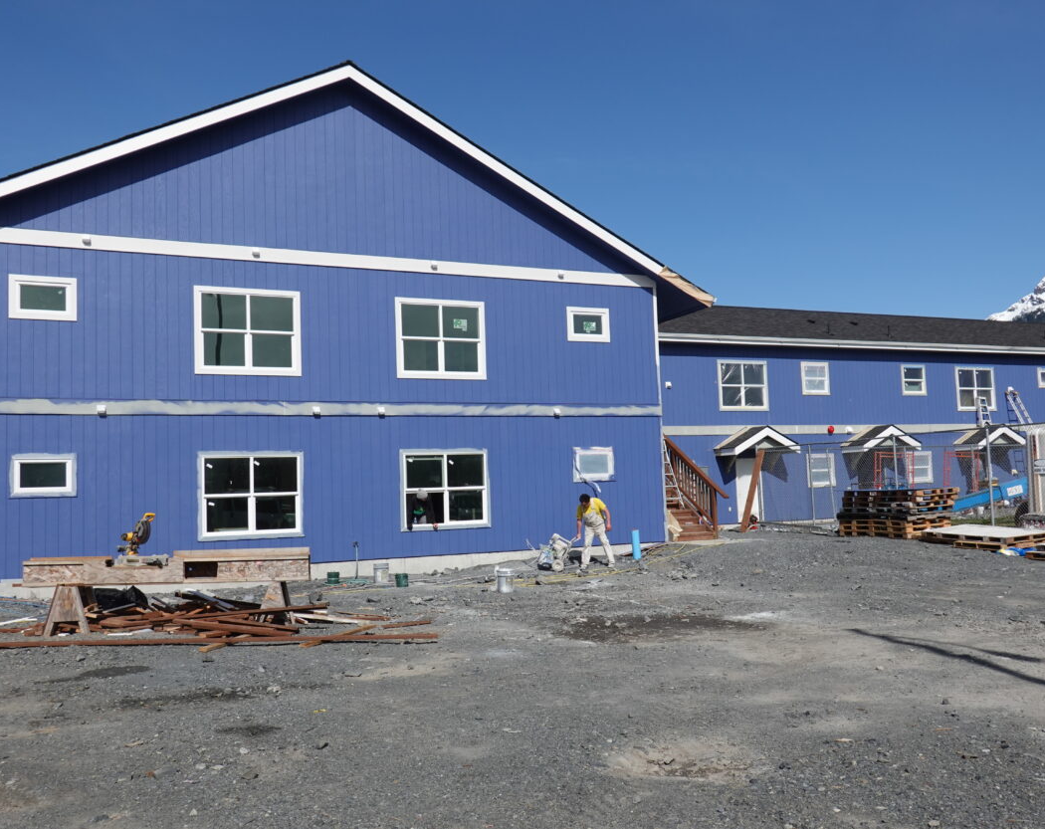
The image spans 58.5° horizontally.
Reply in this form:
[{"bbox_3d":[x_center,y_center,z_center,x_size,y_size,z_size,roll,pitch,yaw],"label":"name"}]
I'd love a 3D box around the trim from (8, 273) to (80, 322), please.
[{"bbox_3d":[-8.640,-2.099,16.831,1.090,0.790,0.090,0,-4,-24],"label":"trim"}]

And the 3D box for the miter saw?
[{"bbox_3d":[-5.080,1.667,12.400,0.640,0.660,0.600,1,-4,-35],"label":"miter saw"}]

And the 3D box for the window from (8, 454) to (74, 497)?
[{"bbox_3d":[-8.539,1.091,16.641,1.090,0.790,0.090,0,-4,-24],"label":"window"}]

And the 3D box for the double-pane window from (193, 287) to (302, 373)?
[{"bbox_3d":[-5.345,-1.612,18.241,2.000,1.700,0.090,0,-4,-24],"label":"double-pane window"}]

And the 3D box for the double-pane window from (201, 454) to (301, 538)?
[{"bbox_3d":[-5.172,1.553,17.879,1.826,1.507,0.090,0,-5,-25],"label":"double-pane window"}]

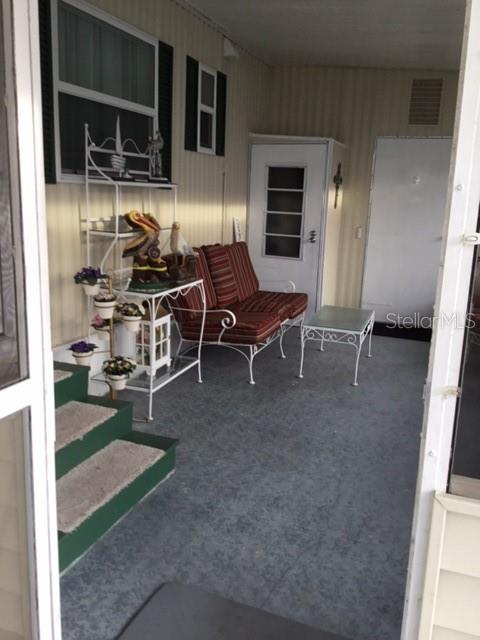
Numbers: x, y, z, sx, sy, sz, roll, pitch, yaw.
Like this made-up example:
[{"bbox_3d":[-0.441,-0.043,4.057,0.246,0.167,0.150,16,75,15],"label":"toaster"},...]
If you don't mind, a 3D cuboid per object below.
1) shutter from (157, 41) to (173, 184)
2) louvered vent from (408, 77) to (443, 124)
[{"bbox_3d":[-0.551,-1.529,4.351,0.028,1.046,0.220,7,13,20],"label":"shutter"},{"bbox_3d":[1.966,-2.301,6.049,0.305,0.454,0.025,7,14,21],"label":"louvered vent"}]

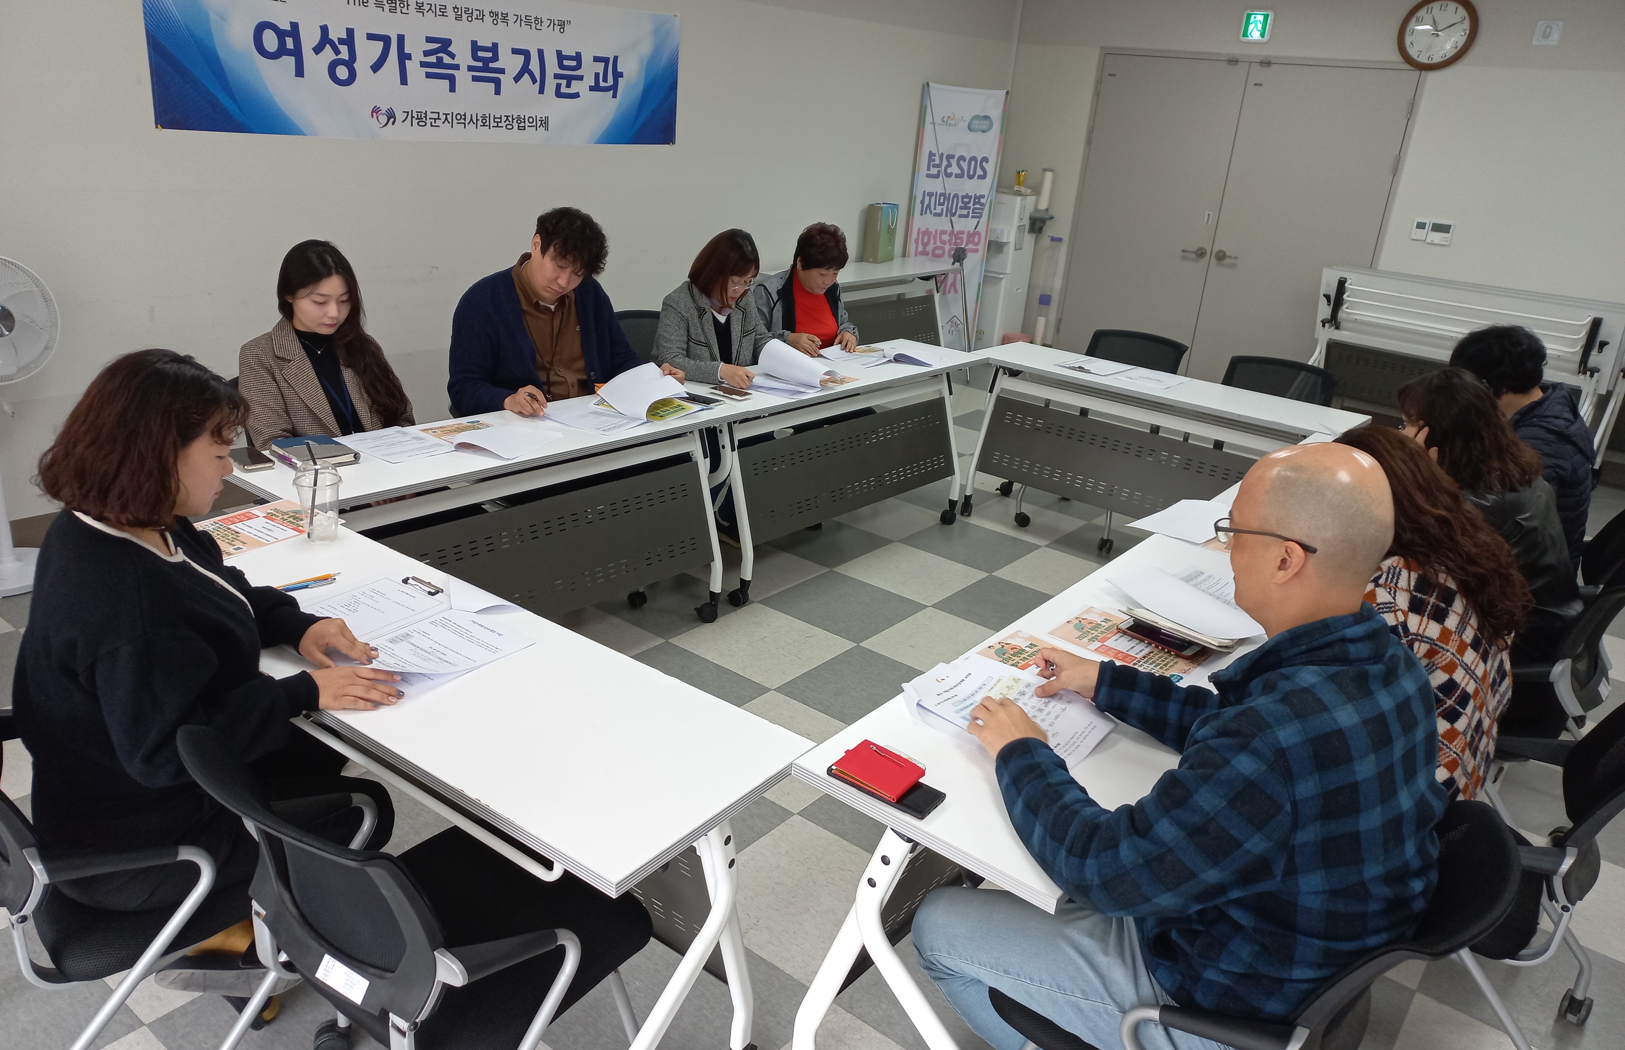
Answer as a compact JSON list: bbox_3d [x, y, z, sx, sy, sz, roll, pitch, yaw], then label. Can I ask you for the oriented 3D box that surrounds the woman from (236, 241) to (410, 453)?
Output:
[{"bbox_3d":[-1.332,-0.193,3.371,0.500,1.190,0.740,-15,28,-43],"label":"woman"}]

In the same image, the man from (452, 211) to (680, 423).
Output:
[{"bbox_3d":[-0.819,-0.334,3.725,0.660,1.290,0.760,-14,27,-41],"label":"man"}]

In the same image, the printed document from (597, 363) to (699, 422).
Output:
[{"bbox_3d":[-0.507,-0.412,3.642,0.250,0.095,0.300,14,22,23],"label":"printed document"}]

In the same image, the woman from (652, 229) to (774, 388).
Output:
[{"bbox_3d":[-0.349,-0.540,4.575,0.500,1.170,0.760,-15,28,-43],"label":"woman"}]

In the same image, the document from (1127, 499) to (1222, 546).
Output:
[{"bbox_3d":[0.980,-0.013,3.032,0.210,0.028,0.300,18,24,31],"label":"document"}]

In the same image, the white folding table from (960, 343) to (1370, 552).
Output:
[{"bbox_3d":[1.375,-0.236,4.860,1.500,0.720,0.465,19,24,32],"label":"white folding table"}]

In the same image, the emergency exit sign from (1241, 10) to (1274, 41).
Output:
[{"bbox_3d":[2.684,-3.020,7.108,0.186,0.179,0.040,20,25,33],"label":"emergency exit sign"}]

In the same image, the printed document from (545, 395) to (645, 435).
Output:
[{"bbox_3d":[-0.648,-0.316,3.469,0.295,0.012,0.210,16,23,26],"label":"printed document"}]

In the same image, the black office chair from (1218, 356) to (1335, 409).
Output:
[{"bbox_3d":[1.779,-0.227,4.784,0.580,0.820,0.580,20,25,33],"label":"black office chair"}]

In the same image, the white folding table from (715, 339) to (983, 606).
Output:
[{"bbox_3d":[0.059,-0.262,4.594,0.465,0.720,1.500,20,25,35],"label":"white folding table"}]

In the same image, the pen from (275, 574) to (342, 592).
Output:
[{"bbox_3d":[-0.977,0.106,2.257,0.150,0.010,0.018,-14,28,-42],"label":"pen"}]

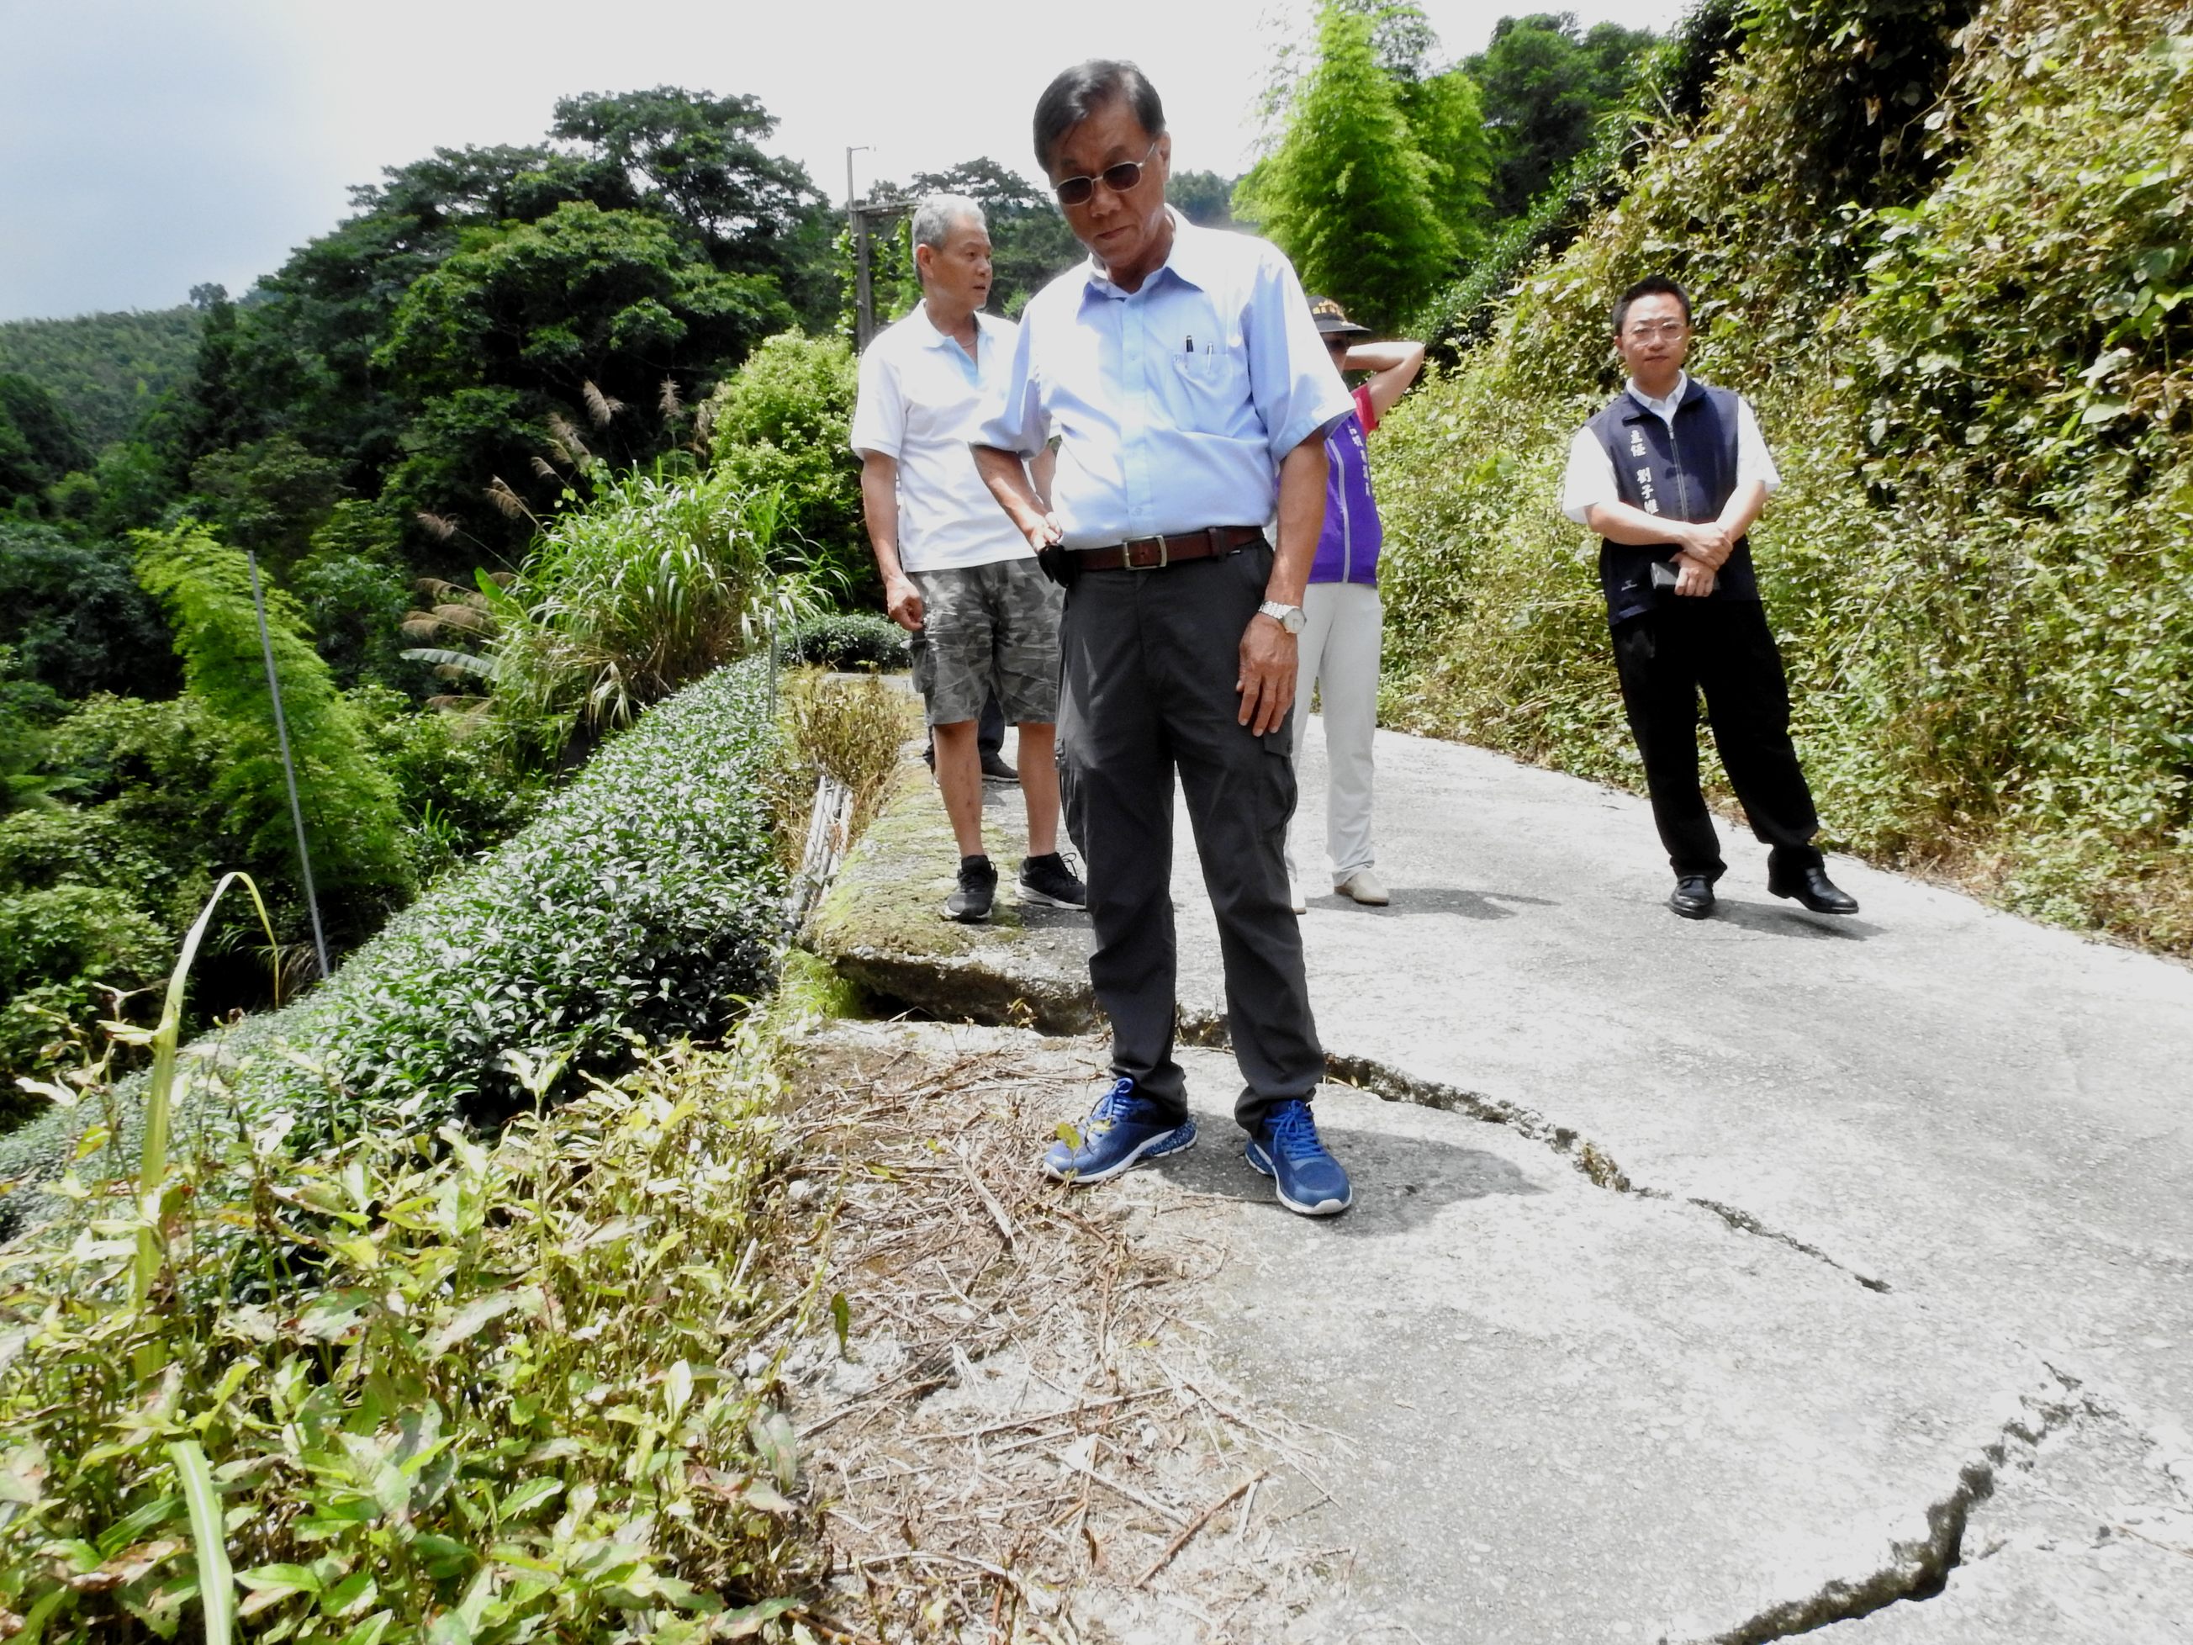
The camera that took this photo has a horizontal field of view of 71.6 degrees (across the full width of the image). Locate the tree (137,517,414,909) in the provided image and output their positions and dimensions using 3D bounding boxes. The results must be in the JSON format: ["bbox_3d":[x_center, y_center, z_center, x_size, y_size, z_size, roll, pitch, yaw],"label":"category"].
[{"bbox_3d":[-6.497,-0.845,12.000,1.950,3.150,1.900,-7,5,-26],"label":"tree"}]

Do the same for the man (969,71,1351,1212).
[{"bbox_3d":[0.125,-0.285,2.290,0.580,1.660,0.420,-4,5,12],"label":"man"}]

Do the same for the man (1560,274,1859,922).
[{"bbox_3d":[1.660,-0.630,4.080,0.680,1.700,0.450,-3,5,19],"label":"man"}]

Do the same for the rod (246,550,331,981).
[{"bbox_3d":[-3.903,-0.119,7.408,0.030,2.400,0.030,-10,6,-29],"label":"rod"}]

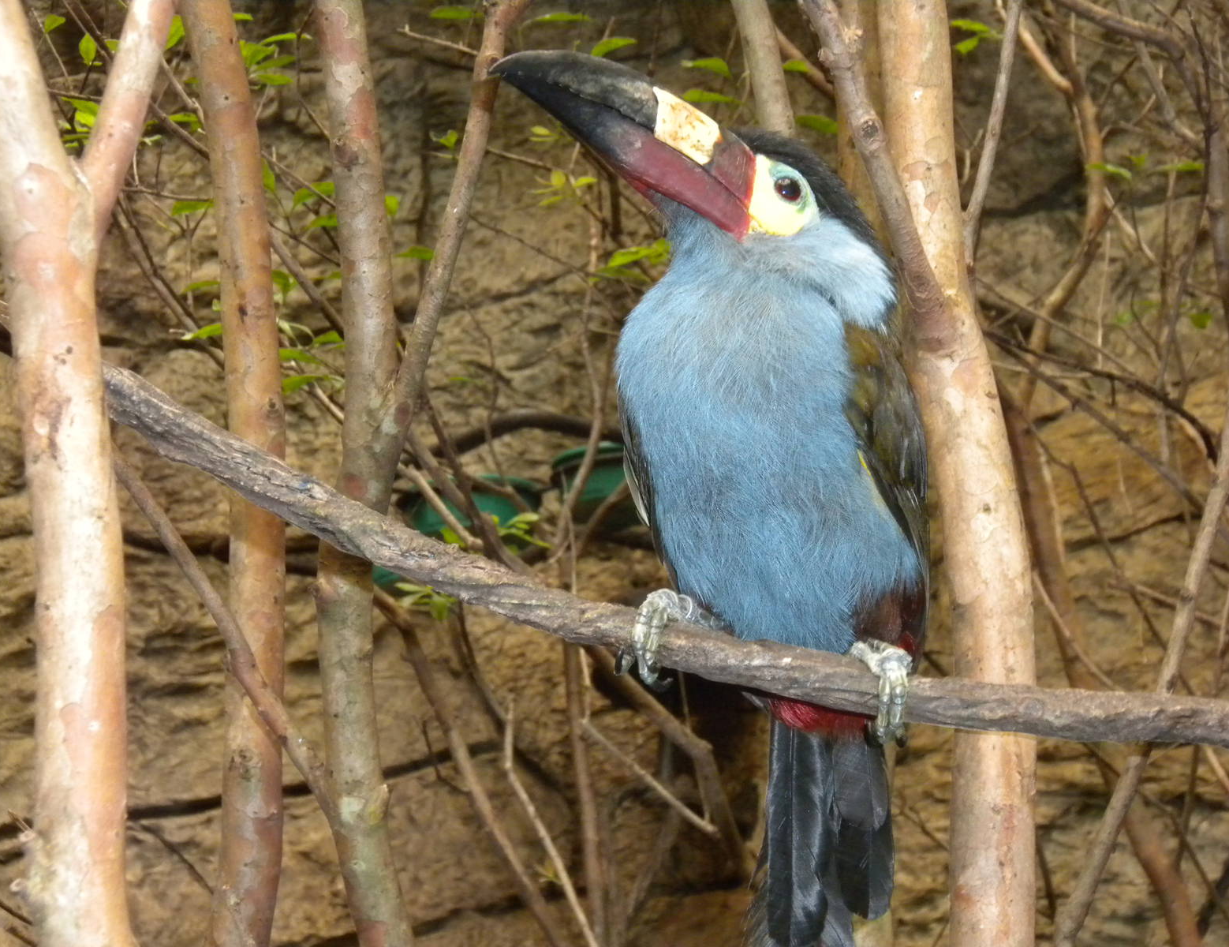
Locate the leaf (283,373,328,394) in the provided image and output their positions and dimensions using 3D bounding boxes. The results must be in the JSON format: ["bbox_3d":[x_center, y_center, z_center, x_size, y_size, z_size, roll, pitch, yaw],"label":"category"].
[{"bbox_3d":[-0.170,-0.048,1.680,0.028,0.009,0.013,-15,-2,0],"label":"leaf"}]

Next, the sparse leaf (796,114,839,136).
[{"bbox_3d":[0.115,-0.197,1.750,0.026,0.010,0.013,12,-2,0],"label":"sparse leaf"}]

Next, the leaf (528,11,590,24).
[{"bbox_3d":[-0.032,-0.262,1.780,0.035,0.007,0.014,-1,-2,0],"label":"leaf"}]

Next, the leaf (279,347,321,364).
[{"bbox_3d":[-0.172,-0.064,1.680,0.025,0.007,0.012,11,-2,0],"label":"leaf"}]

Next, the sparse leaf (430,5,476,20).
[{"bbox_3d":[-0.093,-0.265,1.780,0.027,0.008,0.013,-1,-2,0],"label":"sparse leaf"}]

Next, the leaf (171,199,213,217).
[{"bbox_3d":[-0.234,-0.147,1.720,0.025,0.009,0.012,-8,-2,0],"label":"leaf"}]

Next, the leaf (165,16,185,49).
[{"bbox_3d":[-0.239,-0.239,1.680,0.012,0.018,0.007,-2,-2,0],"label":"leaf"}]

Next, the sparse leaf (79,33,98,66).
[{"bbox_3d":[-0.285,-0.230,1.680,0.011,0.018,0.006,-2,-2,0],"label":"sparse leaf"}]

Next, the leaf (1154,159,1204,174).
[{"bbox_3d":[0.355,-0.193,1.950,0.031,0.008,0.014,-3,-2,0],"label":"leaf"}]

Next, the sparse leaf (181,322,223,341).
[{"bbox_3d":[-0.225,-0.078,1.700,0.027,0.008,0.012,-15,-2,0],"label":"sparse leaf"}]

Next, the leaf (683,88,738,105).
[{"bbox_3d":[0.052,-0.207,1.700,0.030,0.008,0.013,5,-2,0],"label":"leaf"}]

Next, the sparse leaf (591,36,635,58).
[{"bbox_3d":[-0.001,-0.237,1.720,0.026,0.009,0.013,-17,-2,0],"label":"sparse leaf"}]

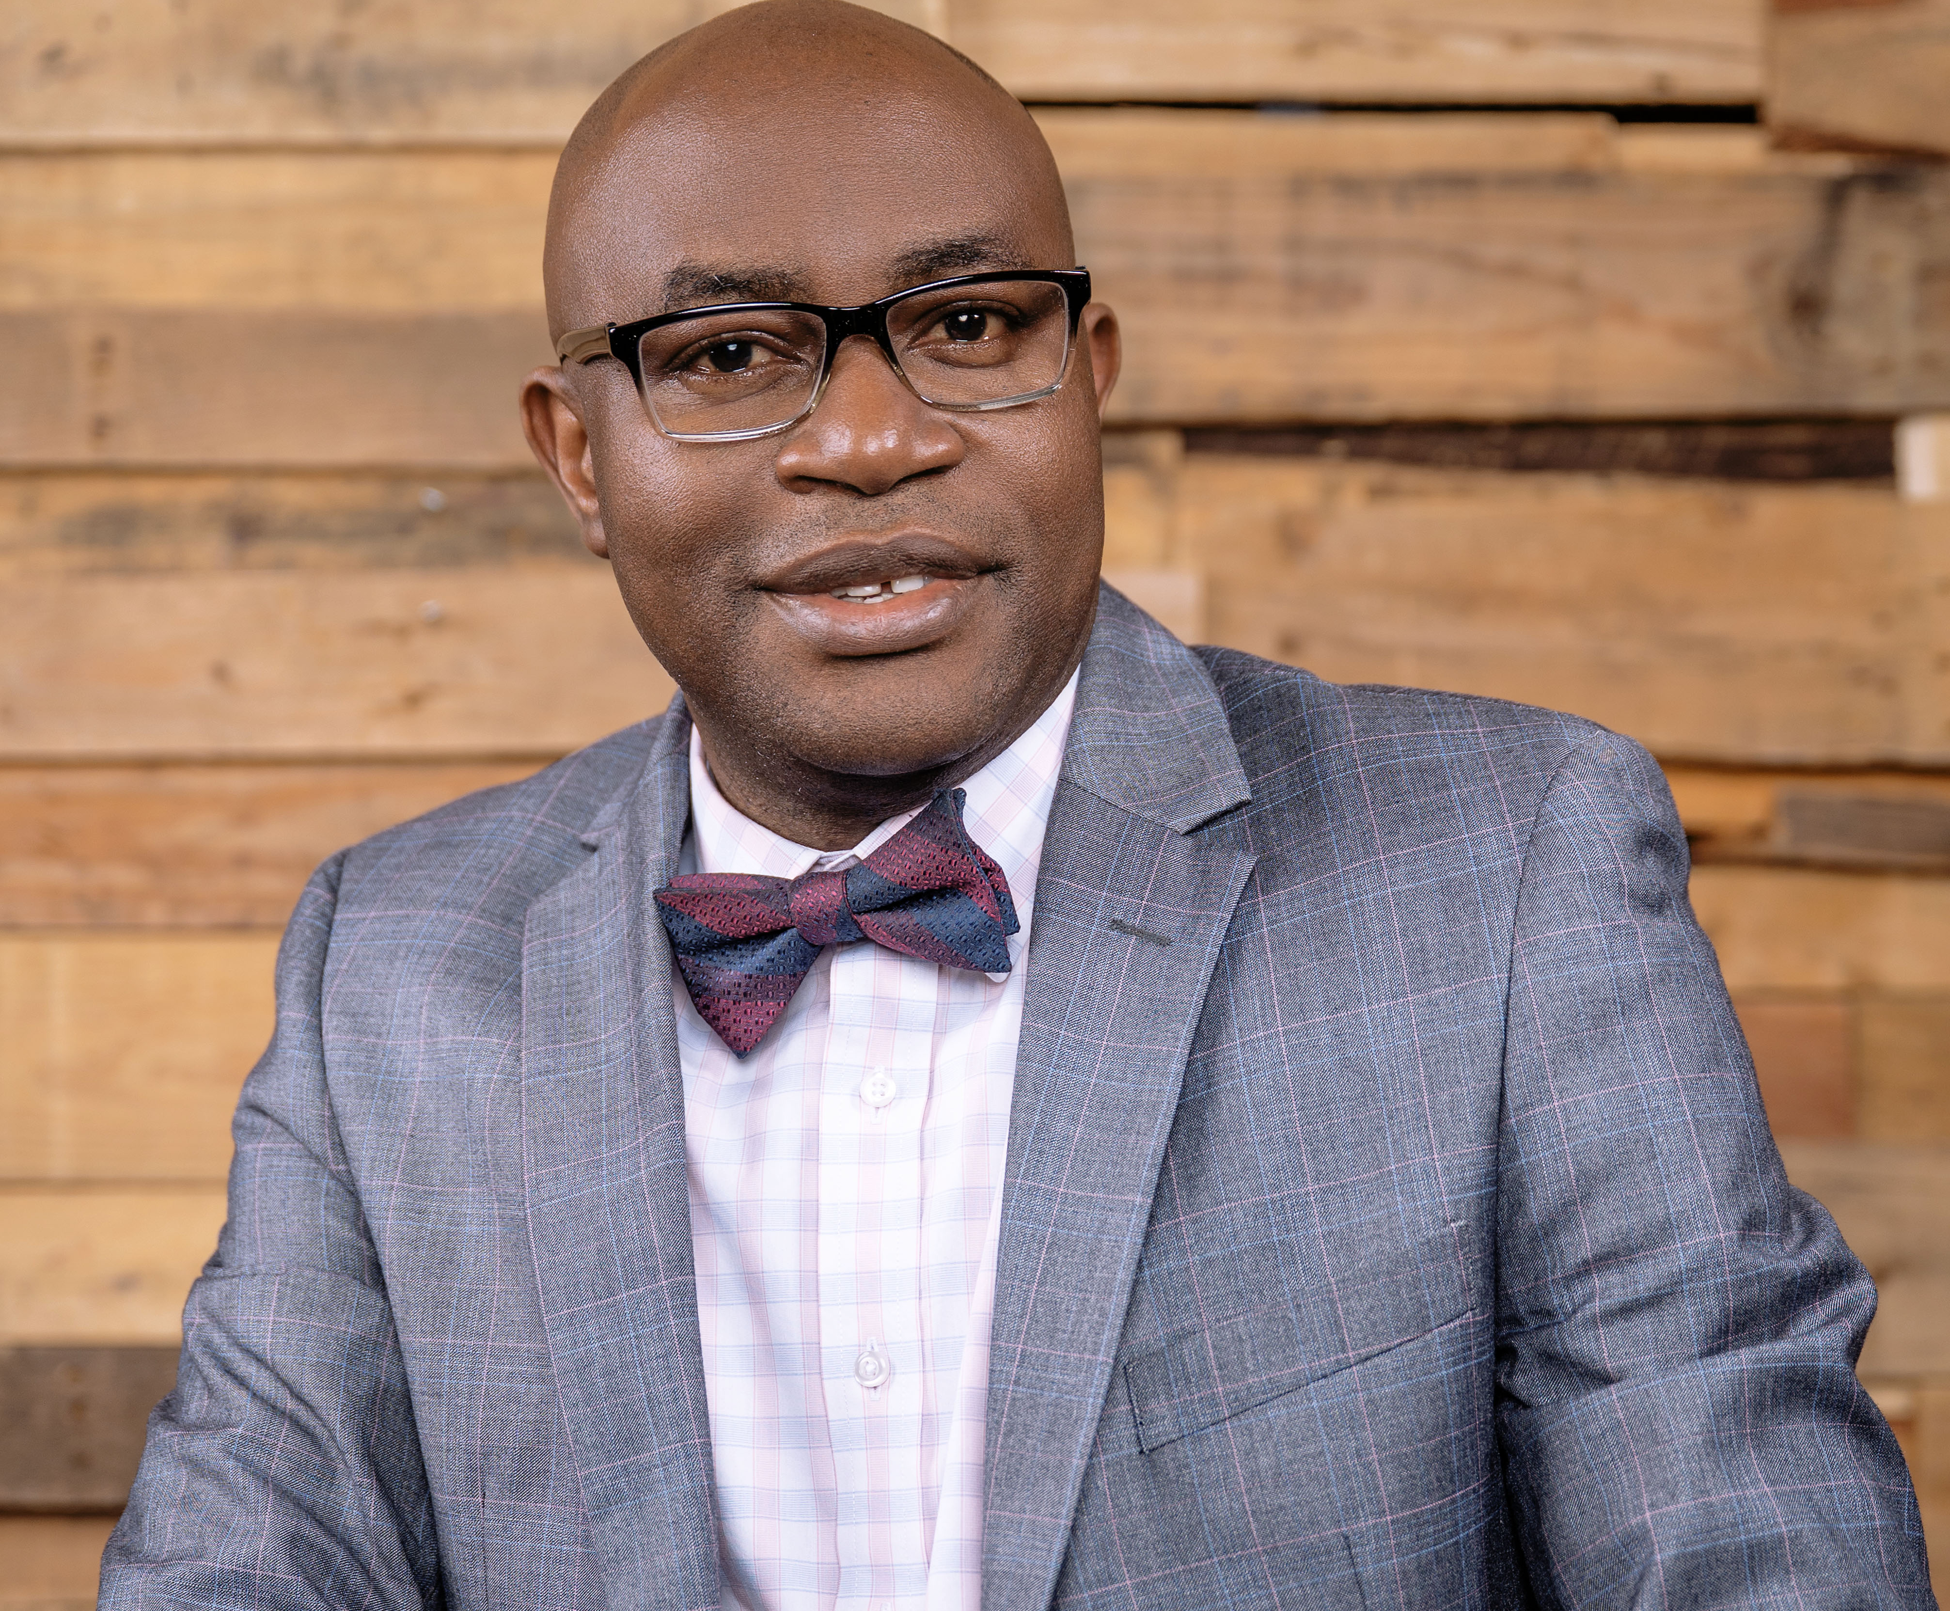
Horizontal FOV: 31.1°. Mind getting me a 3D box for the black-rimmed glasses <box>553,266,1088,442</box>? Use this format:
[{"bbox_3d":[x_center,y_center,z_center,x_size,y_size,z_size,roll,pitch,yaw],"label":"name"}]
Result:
[{"bbox_3d":[-0.041,-0.128,1.050,0.143,0.045,0.142,-8,6,-7],"label":"black-rimmed glasses"}]

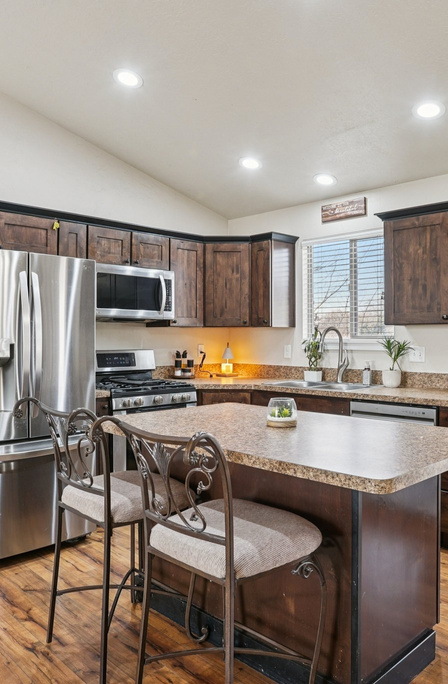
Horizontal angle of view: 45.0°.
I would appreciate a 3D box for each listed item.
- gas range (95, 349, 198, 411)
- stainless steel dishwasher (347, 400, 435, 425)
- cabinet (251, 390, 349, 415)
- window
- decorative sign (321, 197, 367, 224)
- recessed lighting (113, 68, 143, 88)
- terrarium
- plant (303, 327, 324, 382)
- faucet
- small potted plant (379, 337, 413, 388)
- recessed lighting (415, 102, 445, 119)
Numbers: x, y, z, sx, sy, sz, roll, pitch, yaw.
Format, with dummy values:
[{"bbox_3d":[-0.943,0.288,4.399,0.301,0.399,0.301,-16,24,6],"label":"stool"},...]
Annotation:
[{"bbox_3d":[-0.699,0.657,4.189,0.760,1.165,0.700,0,1,-45],"label":"gas range"},{"bbox_3d":[1.273,0.790,3.640,0.610,0.825,0.595,-1,1,-45],"label":"stainless steel dishwasher"},{"bbox_3d":[0.755,0.801,4.187,0.630,0.872,0.910,-1,1,-45],"label":"cabinet"},{"bbox_3d":[1.028,-0.453,4.494,0.090,0.870,0.887,0,1,-45],"label":"window"},{"bbox_3d":[0.969,-1.059,4.374,0.030,0.142,0.415,-1,1,-45],"label":"decorative sign"},{"bbox_3d":[-0.604,-1.662,3.414,0.190,0.025,0.190,10,-9,2],"label":"recessed lighting"},{"bbox_3d":[0.242,0.292,2.251,0.125,0.110,0.125,0,0,0],"label":"terrarium"},{"bbox_3d":[0.748,0.103,4.518,0.155,0.450,0.160,0,1,-45],"label":"plant"},{"bbox_3d":[0.854,0.105,4.178,0.300,0.440,0.120,-1,1,-45],"label":"faucet"},{"bbox_3d":[1.253,0.149,3.970,0.230,0.370,0.240,0,1,-45],"label":"small potted plant"},{"bbox_3d":[1.217,-1.373,3.206,0.190,0.025,0.190,1,-13,45],"label":"recessed lighting"}]

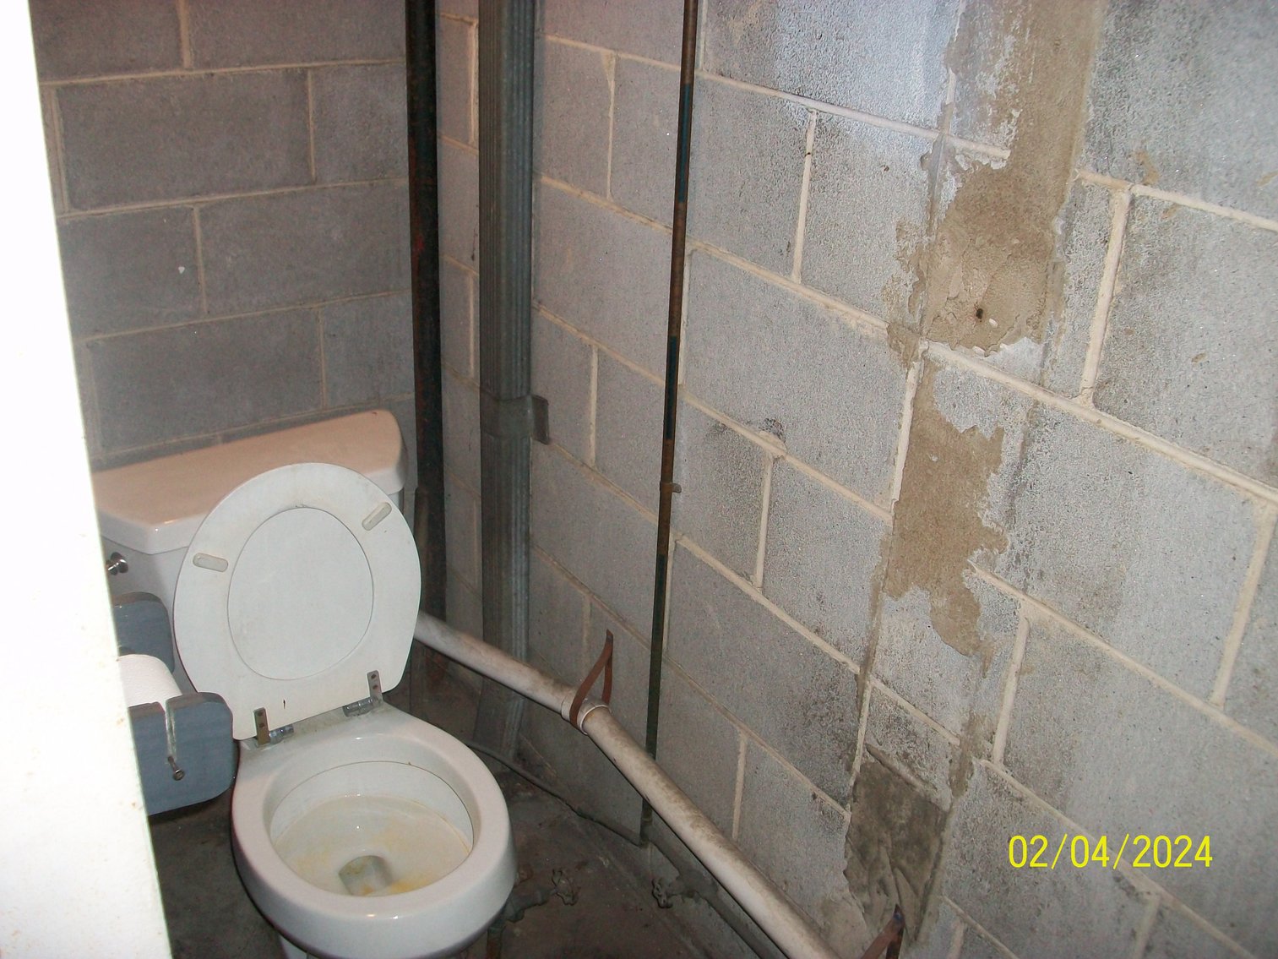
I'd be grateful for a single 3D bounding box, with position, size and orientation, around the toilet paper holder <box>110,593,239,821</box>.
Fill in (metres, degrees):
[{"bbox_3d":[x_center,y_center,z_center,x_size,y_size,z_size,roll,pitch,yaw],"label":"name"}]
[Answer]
[{"bbox_3d":[-0.414,0.182,1.018,0.117,0.092,0.183,-13,30,-31],"label":"toilet paper holder"}]

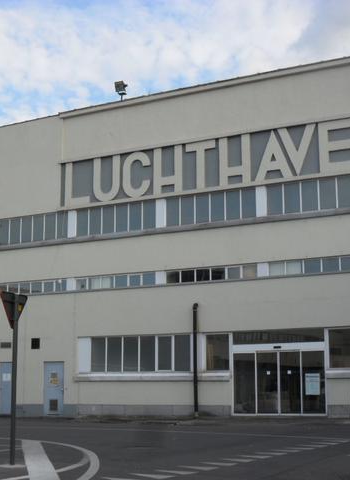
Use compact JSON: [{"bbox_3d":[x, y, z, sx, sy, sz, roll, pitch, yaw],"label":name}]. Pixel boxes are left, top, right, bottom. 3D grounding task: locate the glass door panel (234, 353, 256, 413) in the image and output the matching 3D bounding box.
[{"bbox_3d":[2.663,5.460,31.039,0.940,2.300,0.080,-6,-11,28],"label":"glass door panel"}]

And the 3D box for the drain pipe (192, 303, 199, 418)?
[{"bbox_3d":[0.852,4.876,33.245,0.200,4.586,0.220,-6,-11,30],"label":"drain pipe"}]

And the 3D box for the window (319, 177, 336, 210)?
[{"bbox_3d":[7.041,-2.095,37.343,0.792,1.475,0.100,-6,-11,28],"label":"window"}]

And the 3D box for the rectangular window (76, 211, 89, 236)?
[{"bbox_3d":[-4.798,-0.861,42.427,0.800,1.500,0.100,-6,-11,28],"label":"rectangular window"}]

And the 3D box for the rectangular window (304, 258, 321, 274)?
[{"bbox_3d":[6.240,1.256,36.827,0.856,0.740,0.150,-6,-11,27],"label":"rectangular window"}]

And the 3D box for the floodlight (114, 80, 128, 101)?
[{"bbox_3d":[-2.852,-7.870,42.971,0.600,1.050,0.500,-6,-11,28],"label":"floodlight"}]

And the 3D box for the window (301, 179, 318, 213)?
[{"bbox_3d":[6.218,-1.963,37.370,0.854,1.506,0.150,-6,-11,27],"label":"window"}]

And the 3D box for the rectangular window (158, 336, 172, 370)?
[{"bbox_3d":[-0.366,4.294,30.805,0.735,1.354,0.100,-6,-11,28],"label":"rectangular window"}]

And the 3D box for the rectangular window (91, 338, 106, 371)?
[{"bbox_3d":[-3.384,5.083,35.962,0.811,1.508,0.120,-6,-11,30],"label":"rectangular window"}]

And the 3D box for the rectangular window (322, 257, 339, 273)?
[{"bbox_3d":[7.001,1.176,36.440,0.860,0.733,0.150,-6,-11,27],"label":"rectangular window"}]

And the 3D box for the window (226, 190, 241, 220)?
[{"bbox_3d":[2.818,-1.639,39.100,0.806,1.463,0.150,-6,-11,27],"label":"window"}]

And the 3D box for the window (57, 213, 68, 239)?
[{"bbox_3d":[-6.573,-0.849,47.540,0.774,1.548,0.120,-6,-11,30],"label":"window"}]

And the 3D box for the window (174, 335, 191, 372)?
[{"bbox_3d":[0.322,4.693,33.823,0.813,1.493,0.120,-6,-11,30],"label":"window"}]

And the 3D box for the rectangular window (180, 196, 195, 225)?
[{"bbox_3d":[0.660,-1.459,40.724,0.703,1.404,0.100,-6,-11,28],"label":"rectangular window"}]

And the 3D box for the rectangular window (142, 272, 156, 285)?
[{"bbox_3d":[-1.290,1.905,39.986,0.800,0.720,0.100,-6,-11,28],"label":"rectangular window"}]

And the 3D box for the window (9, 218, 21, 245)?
[{"bbox_3d":[-8.754,-0.466,44.576,0.800,1.500,0.100,-6,-11,28],"label":"window"}]

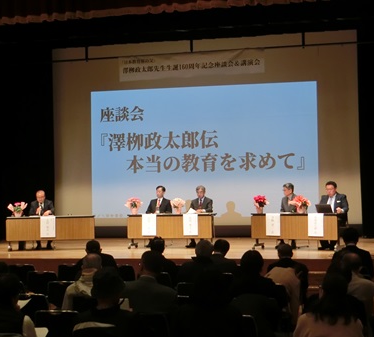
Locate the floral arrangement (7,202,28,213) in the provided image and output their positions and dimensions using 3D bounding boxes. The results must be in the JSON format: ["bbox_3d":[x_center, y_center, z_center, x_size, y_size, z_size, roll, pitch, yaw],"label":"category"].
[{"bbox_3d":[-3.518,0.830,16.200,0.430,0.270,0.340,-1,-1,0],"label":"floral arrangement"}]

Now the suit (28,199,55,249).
[{"bbox_3d":[-3.073,1.150,16.636,0.530,1.020,0.660,-1,-1,-5],"label":"suit"}]

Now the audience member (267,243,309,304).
[{"bbox_3d":[1.230,1.507,9.400,0.510,1.210,0.750,-1,-1,11],"label":"audience member"}]

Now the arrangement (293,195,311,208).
[{"bbox_3d":[2.177,0.666,14.950,0.410,0.310,0.360,-2,-1,25],"label":"arrangement"}]

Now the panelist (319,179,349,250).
[{"bbox_3d":[2.868,0.926,15.388,0.560,1.320,0.780,-1,-1,22],"label":"panelist"}]

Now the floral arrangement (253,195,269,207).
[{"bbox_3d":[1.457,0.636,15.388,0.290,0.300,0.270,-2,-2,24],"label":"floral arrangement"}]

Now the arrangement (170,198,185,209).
[{"bbox_3d":[-0.177,0.782,16.191,0.290,0.330,0.270,-1,-1,12],"label":"arrangement"}]

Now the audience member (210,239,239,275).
[{"bbox_3d":[0.516,1.582,10.729,0.480,1.240,0.760,-1,-1,11],"label":"audience member"}]

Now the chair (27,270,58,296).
[{"bbox_3d":[-1.688,1.683,9.557,0.430,0.810,0.500,-1,-1,14],"label":"chair"}]

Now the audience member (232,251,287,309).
[{"bbox_3d":[0.767,1.531,8.479,0.520,1.270,0.760,-1,-1,11],"label":"audience member"}]

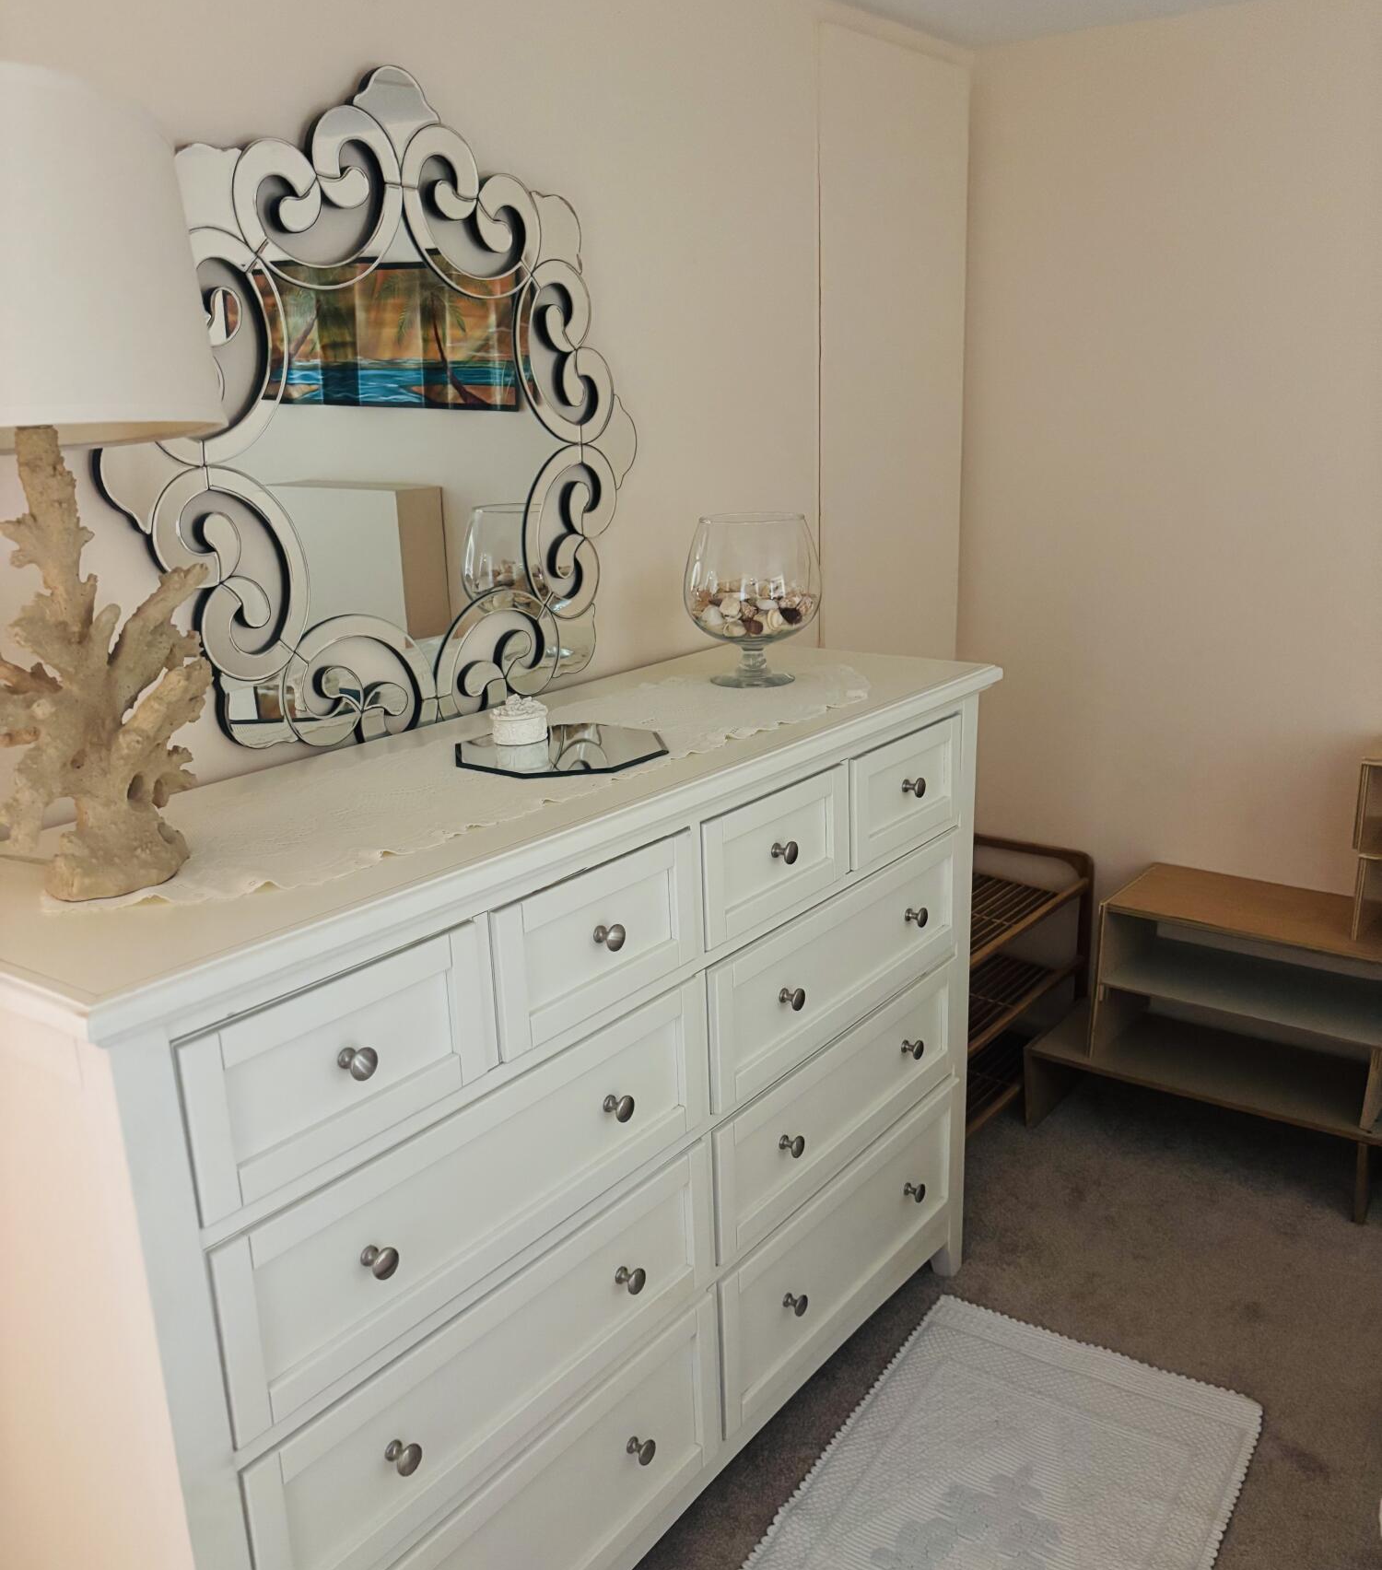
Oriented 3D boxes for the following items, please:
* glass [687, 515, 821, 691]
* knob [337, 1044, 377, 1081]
[{"bbox_3d":[0.095,-0.292,2.176,0.216,0.257,0.216,-2,16,0],"label":"glass"},{"bbox_3d":[-0.312,0.259,1.294,0.028,0.032,0.032,10,19,36],"label":"knob"}]

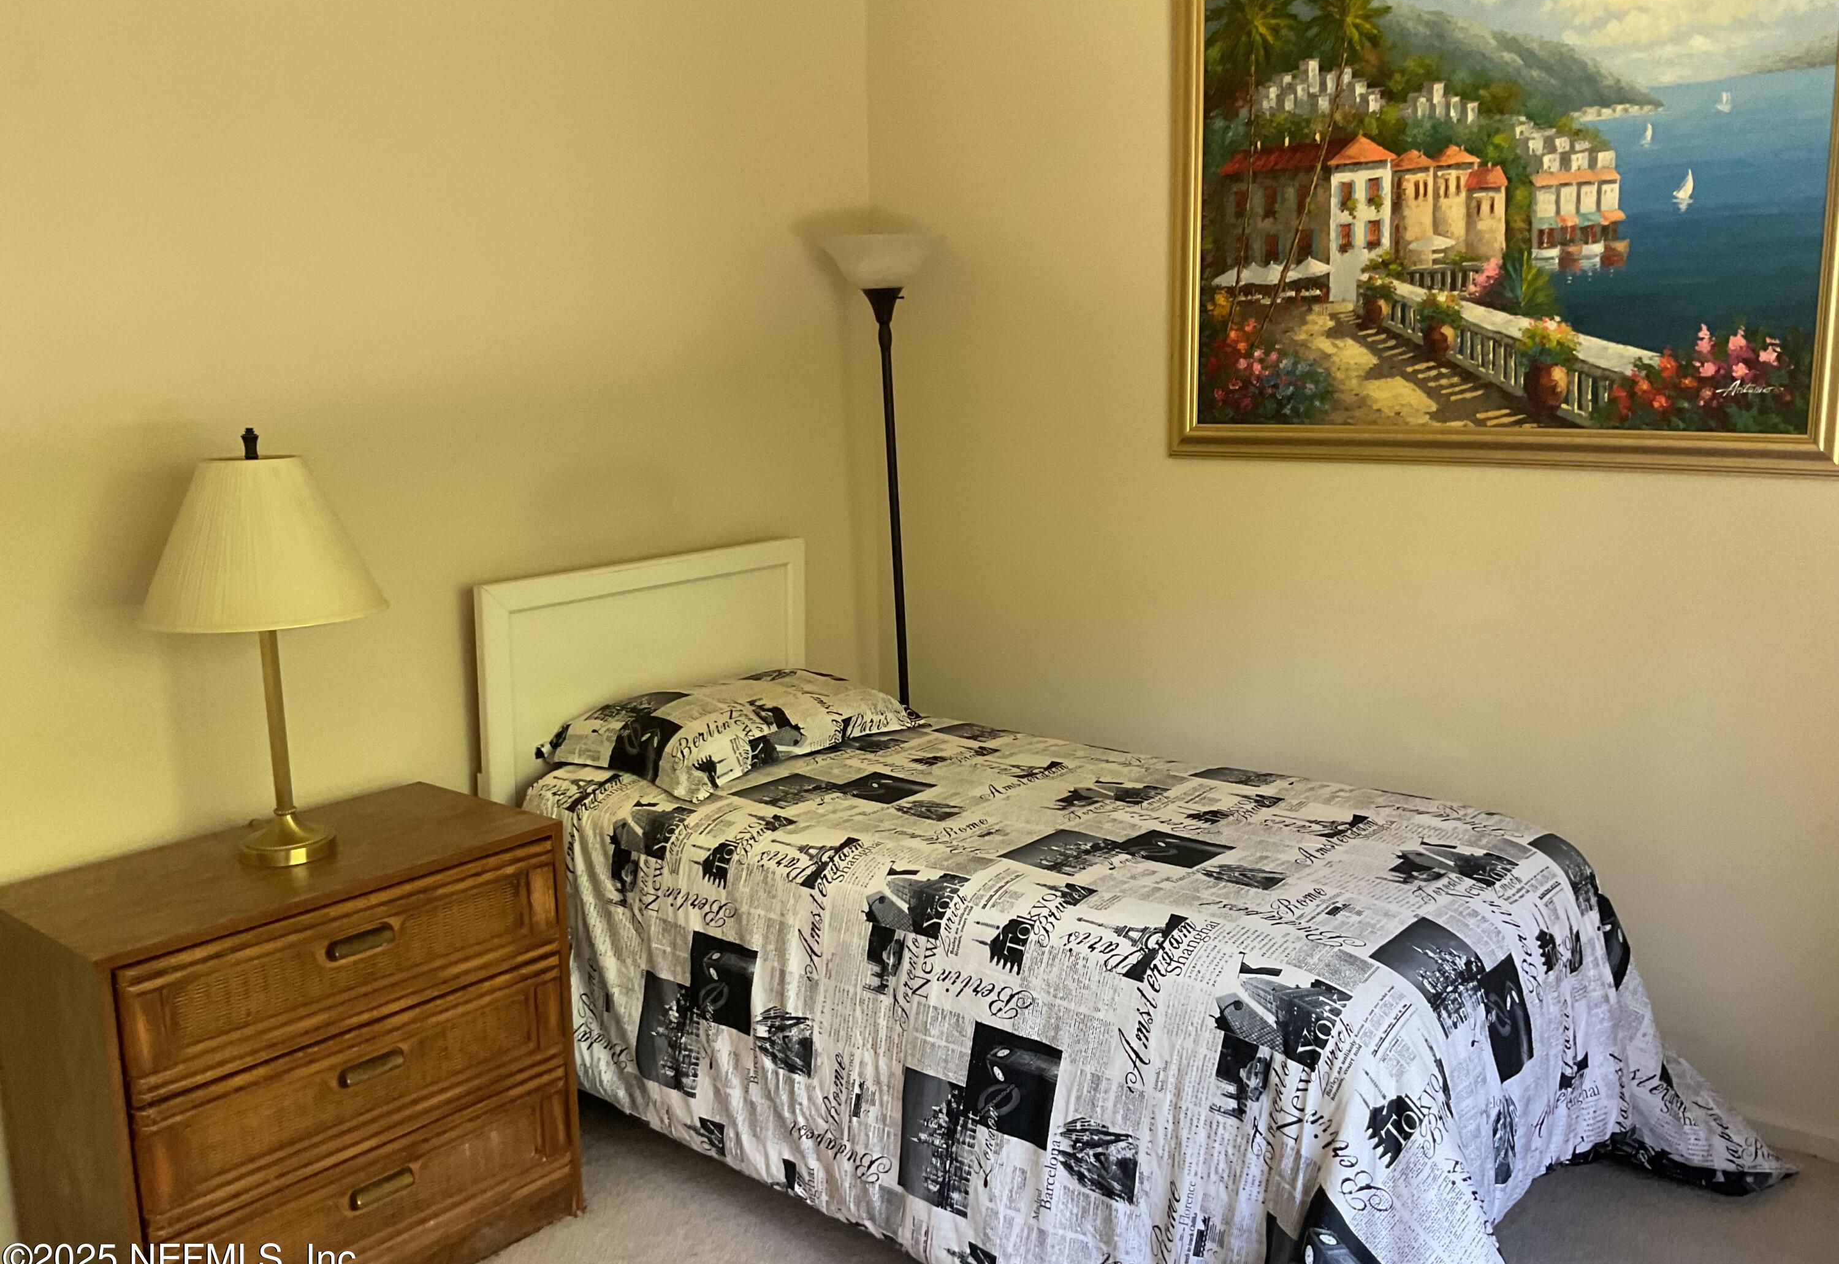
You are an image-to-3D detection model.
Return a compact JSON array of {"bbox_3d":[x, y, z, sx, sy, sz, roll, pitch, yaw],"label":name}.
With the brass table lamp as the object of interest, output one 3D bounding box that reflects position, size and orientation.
[{"bbox_3d":[-1.069,0.022,2.536,0.375,0.705,0.375,7,13,36],"label":"brass table lamp"}]

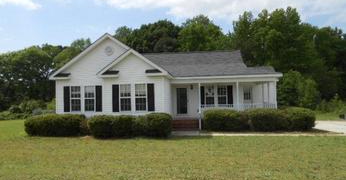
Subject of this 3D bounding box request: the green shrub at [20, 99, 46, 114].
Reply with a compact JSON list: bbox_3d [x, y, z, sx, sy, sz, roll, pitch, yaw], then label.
[{"bbox_3d":[-16.894,2.150,31.500,3.149,2.119,2.700,-1,-2,6],"label":"green shrub"}]

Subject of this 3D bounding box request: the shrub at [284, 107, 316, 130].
[{"bbox_3d":[7.607,1.707,15.719,1.847,1.296,1.717,-1,-2,6],"label":"shrub"}]

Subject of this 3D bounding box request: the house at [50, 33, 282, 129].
[{"bbox_3d":[0.231,-0.285,19.860,14.039,5.909,11.615,-1,-2,6],"label":"house"}]

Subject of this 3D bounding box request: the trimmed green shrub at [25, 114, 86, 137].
[{"bbox_3d":[-6.722,1.975,14.799,3.584,1.158,1.515,-1,-2,6],"label":"trimmed green shrub"}]

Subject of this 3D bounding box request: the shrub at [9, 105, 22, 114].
[{"bbox_3d":[-18.166,2.364,30.000,1.615,1.384,1.700,-1,-2,6],"label":"shrub"}]

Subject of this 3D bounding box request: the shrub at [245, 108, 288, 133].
[{"bbox_3d":[5.609,1.750,15.429,2.381,1.302,1.616,-1,-2,6],"label":"shrub"}]

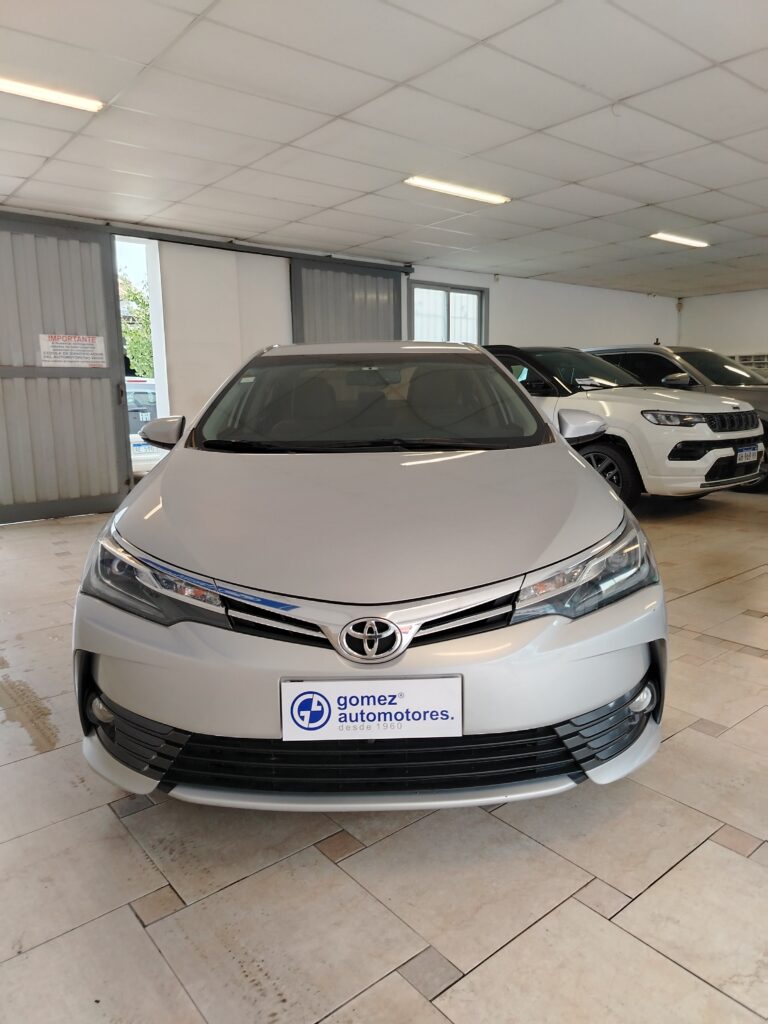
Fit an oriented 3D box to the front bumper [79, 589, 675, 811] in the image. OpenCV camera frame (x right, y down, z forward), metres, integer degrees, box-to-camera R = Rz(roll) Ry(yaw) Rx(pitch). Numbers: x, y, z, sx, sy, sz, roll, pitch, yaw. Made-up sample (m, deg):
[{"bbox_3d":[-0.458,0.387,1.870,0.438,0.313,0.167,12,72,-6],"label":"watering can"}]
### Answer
[{"bbox_3d":[-0.033,0.426,1.851,1.750,0.450,0.570,-1,10,0],"label":"front bumper"}]

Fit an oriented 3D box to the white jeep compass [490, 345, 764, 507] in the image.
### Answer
[{"bbox_3d":[1.520,-0.967,7.620,4.400,1.640,1.840,8,13,43],"label":"white jeep compass"}]

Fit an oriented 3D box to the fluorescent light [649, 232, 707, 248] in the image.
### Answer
[{"bbox_3d":[3.568,-3.247,8.505,1.220,0.060,0.120,-9,12,-39],"label":"fluorescent light"}]

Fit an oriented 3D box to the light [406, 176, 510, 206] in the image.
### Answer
[{"bbox_3d":[0.680,-2.794,6.164,1.220,0.060,0.120,-9,12,-39],"label":"light"}]

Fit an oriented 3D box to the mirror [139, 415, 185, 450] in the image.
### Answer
[{"bbox_3d":[-0.966,-0.345,3.082,0.210,0.160,0.140,-1,10,0],"label":"mirror"}]

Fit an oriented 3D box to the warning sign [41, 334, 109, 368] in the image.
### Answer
[{"bbox_3d":[-3.019,-1.560,6.922,0.600,0.300,0.010,-9,12,-39],"label":"warning sign"}]

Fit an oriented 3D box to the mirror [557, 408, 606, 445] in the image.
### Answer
[{"bbox_3d":[0.858,-0.367,3.085,0.210,0.160,0.140,-1,10,0],"label":"mirror"}]

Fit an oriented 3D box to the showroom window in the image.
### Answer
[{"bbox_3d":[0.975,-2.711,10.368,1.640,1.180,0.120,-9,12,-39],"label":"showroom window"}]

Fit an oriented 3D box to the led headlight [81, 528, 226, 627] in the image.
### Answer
[{"bbox_3d":[-0.641,0.189,1.946,0.500,0.190,0.460,-1,10,0],"label":"led headlight"}]

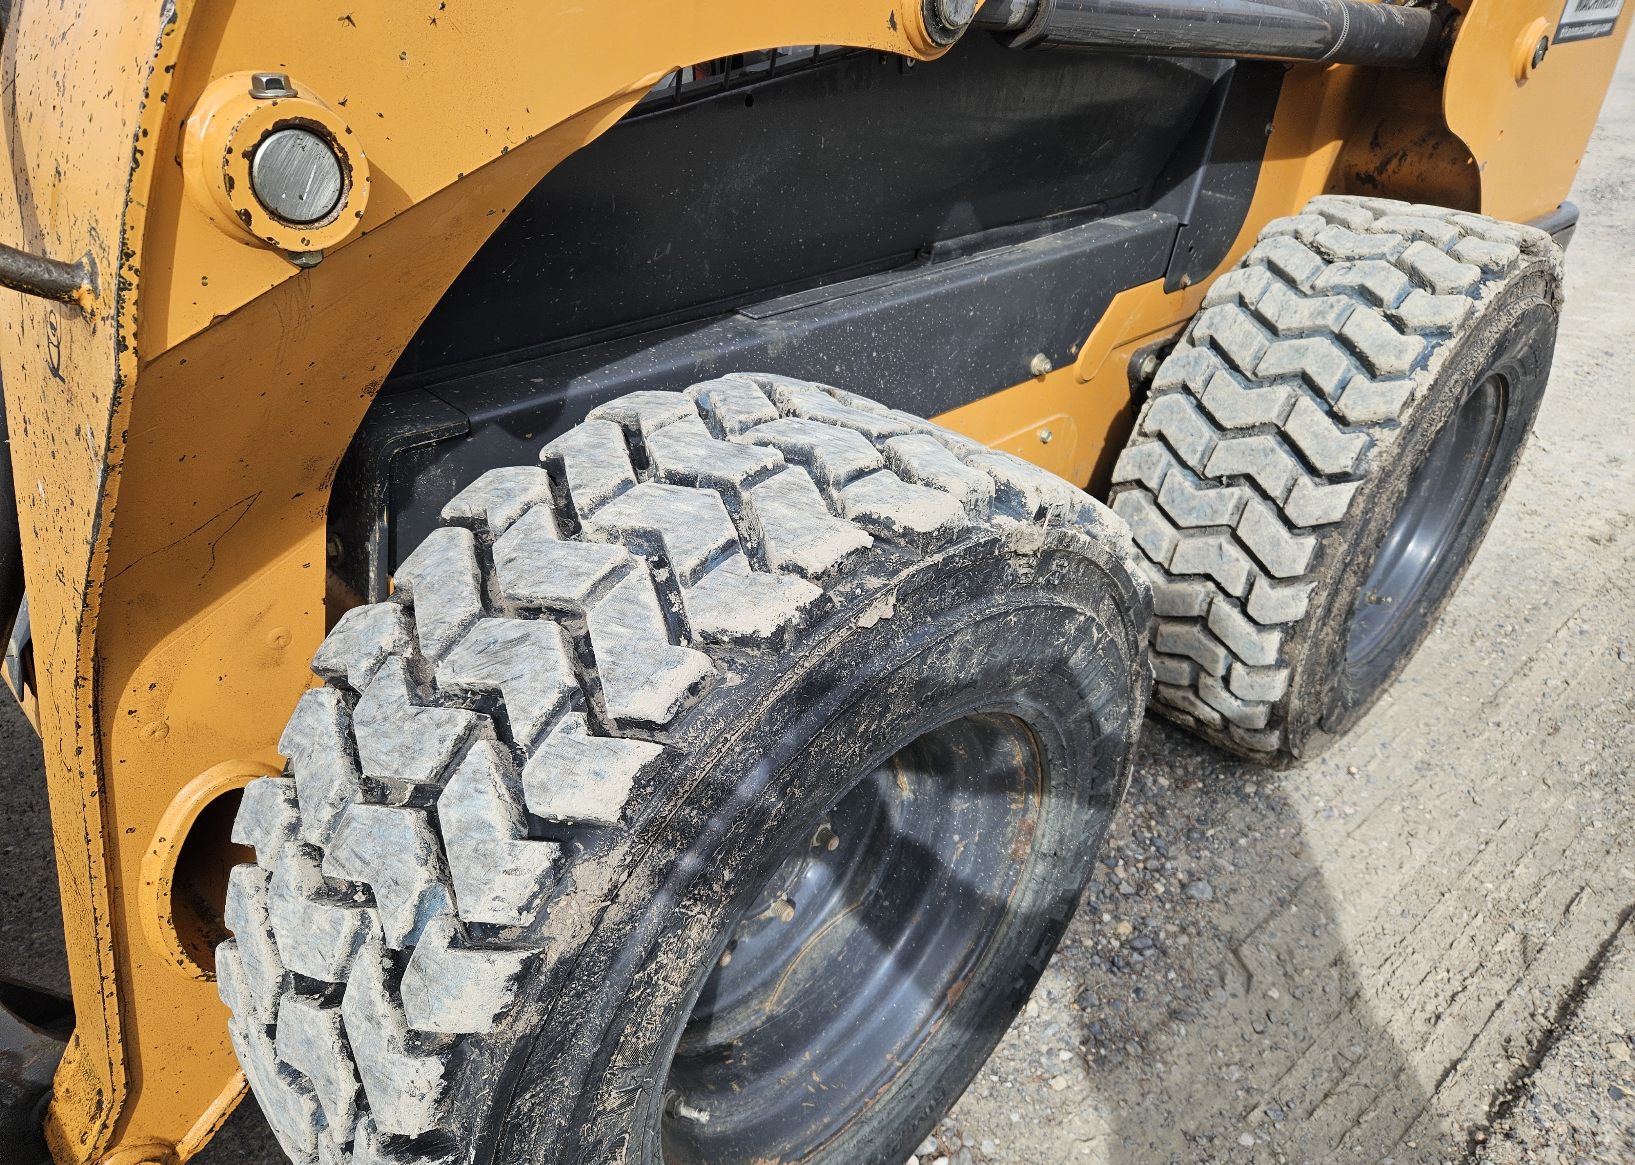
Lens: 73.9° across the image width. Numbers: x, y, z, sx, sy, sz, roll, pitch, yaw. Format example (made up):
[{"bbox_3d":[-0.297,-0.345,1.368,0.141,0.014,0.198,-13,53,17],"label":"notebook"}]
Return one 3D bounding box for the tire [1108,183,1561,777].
[{"bbox_3d":[0.770,-0.140,1.641,0.832,0.828,0.312,-25,42,-37],"label":"tire"}]

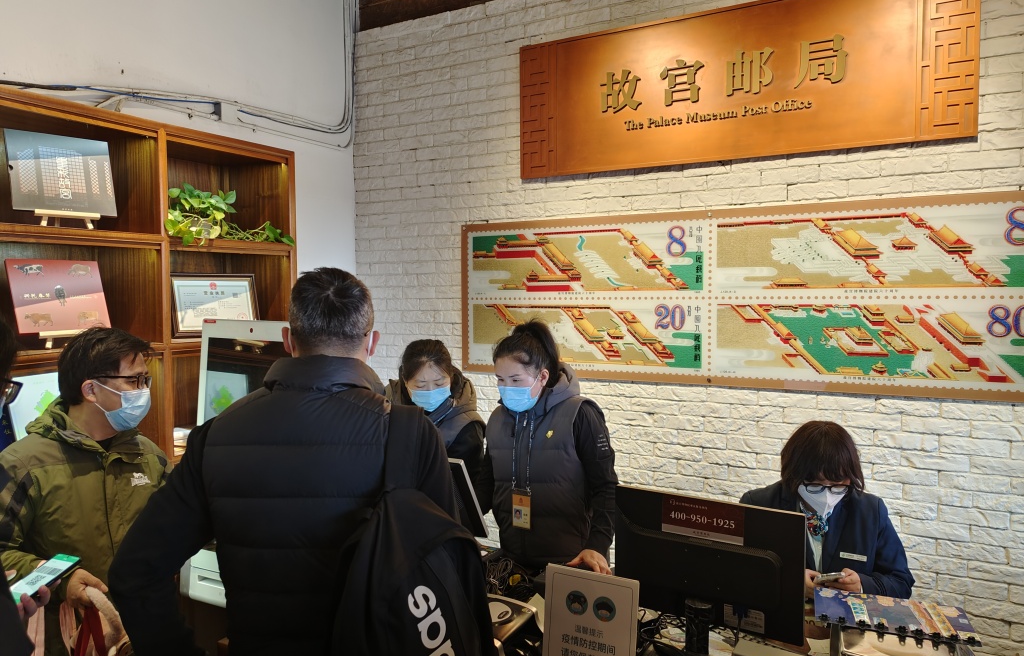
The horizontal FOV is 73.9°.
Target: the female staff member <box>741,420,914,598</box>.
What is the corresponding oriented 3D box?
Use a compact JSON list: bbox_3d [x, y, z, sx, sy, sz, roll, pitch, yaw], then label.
[{"bbox_3d":[0.896,0.927,1.939,0.470,1.290,0.570,1,3,27],"label":"female staff member"}]

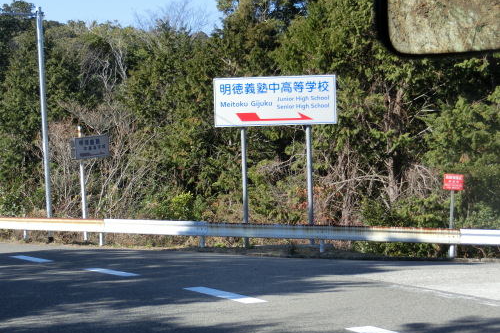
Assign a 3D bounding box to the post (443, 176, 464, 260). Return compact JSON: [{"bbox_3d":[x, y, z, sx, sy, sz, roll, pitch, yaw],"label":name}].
[{"bbox_3d":[5.167,1.260,25.800,0.510,2.130,0.080,2,1,9],"label":"post"}]

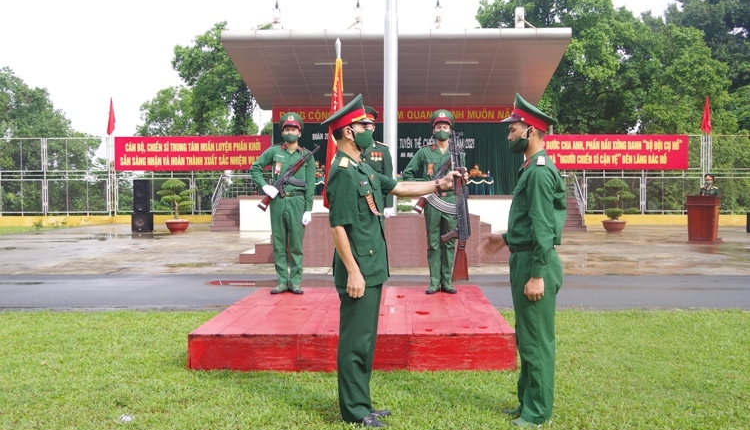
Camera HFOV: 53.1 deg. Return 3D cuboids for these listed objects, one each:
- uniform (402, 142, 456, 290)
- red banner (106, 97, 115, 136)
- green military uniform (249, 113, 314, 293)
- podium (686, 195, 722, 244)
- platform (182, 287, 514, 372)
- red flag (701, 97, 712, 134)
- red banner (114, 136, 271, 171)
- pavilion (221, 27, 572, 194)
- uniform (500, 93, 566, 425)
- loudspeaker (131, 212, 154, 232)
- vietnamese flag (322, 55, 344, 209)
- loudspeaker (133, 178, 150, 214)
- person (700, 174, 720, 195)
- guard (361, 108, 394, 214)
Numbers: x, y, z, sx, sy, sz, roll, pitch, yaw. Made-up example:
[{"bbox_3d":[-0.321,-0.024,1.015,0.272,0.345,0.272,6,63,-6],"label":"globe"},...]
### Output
[{"bbox_3d":[0.584,0.005,7.620,0.600,1.500,0.380,0,2,2],"label":"uniform"},{"bbox_3d":[-9.259,-3.455,26.300,0.300,1.340,0.220,0,2,2],"label":"red banner"},{"bbox_3d":[-0.938,-0.115,7.559,0.640,1.810,0.440,0,1,2],"label":"green military uniform"},{"bbox_3d":[7.877,0.093,17.900,0.680,1.160,0.560,2,3,41],"label":"podium"},{"bbox_3d":[-0.120,0.942,6.687,2.320,0.260,2.770,0,1,2],"label":"platform"},{"bbox_3d":[12.591,-3.844,28.410,0.420,1.460,0.300,0,1,2],"label":"red flag"},{"bbox_3d":[-6.334,-2.147,26.100,5.500,1.200,0.060,0,2,2],"label":"red banner"},{"bbox_3d":[0.702,-2.469,22.900,9.600,5.250,5.300,0,2,3],"label":"pavilion"},{"bbox_3d":[0.888,0.238,4.200,0.390,1.810,0.480,0,2,-4],"label":"uniform"},{"bbox_3d":[-7.858,0.270,25.415,0.610,0.650,0.620,0,2,-8],"label":"loudspeaker"},{"bbox_3d":[-0.410,-0.820,7.500,0.250,1.550,0.220,0,2,2],"label":"vietnamese flag"},{"bbox_3d":[-7.878,-0.593,25.343,0.480,1.090,0.480,0,2,-8],"label":"loudspeaker"},{"bbox_3d":[8.232,-0.174,18.400,0.500,1.670,0.350,1,2,37],"label":"person"},{"bbox_3d":[-0.085,-0.130,7.499,0.560,1.840,0.400,0,1,2],"label":"guard"}]

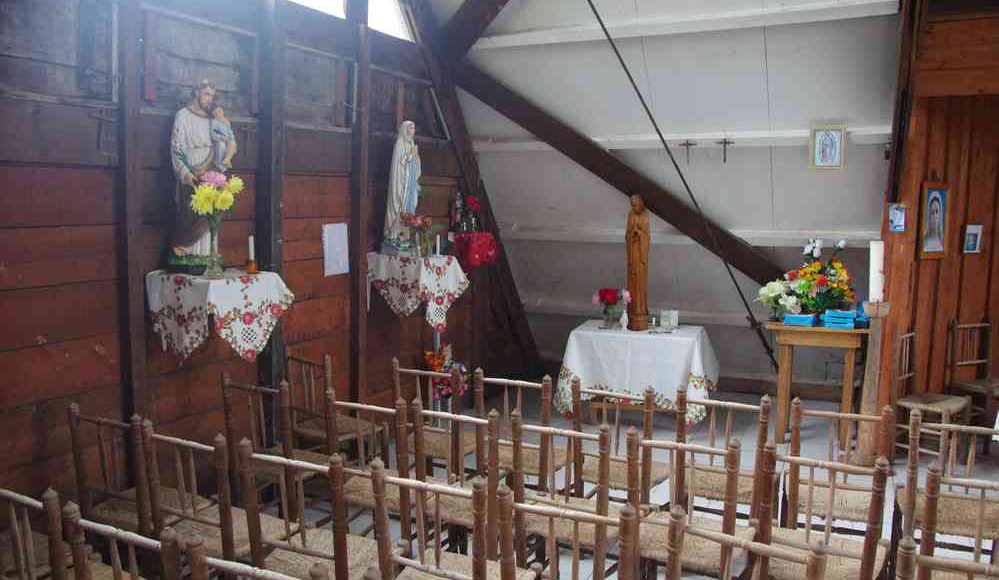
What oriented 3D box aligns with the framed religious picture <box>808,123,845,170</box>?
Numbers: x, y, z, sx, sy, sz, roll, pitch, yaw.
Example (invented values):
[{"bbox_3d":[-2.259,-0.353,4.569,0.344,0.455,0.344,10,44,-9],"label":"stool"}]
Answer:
[{"bbox_3d":[2.131,-0.925,4.868,0.222,0.295,0.030,3,17,24],"label":"framed religious picture"}]

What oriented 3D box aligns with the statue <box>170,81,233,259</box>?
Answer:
[{"bbox_3d":[-1.288,-0.485,3.239,0.220,0.830,0.280,4,8,26],"label":"statue"}]

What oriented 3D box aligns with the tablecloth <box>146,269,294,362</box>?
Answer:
[{"bbox_3d":[-1.321,0.108,3.579,0.450,0.400,0.520,4,7,26],"label":"tablecloth"}]

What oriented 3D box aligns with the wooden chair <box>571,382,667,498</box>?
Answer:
[{"bbox_3d":[0.595,0.835,3.621,0.420,0.875,0.460,4,7,28],"label":"wooden chair"}]

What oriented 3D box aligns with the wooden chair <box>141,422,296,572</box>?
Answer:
[{"bbox_3d":[-0.959,0.848,2.670,0.445,0.853,0.430,4,8,24],"label":"wooden chair"}]

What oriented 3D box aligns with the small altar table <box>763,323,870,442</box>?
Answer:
[{"bbox_3d":[2.270,0.660,5.365,0.660,0.860,0.440,3,7,24],"label":"small altar table"}]

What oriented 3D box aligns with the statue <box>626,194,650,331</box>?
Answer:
[{"bbox_3d":[1.038,-0.210,5.652,0.170,1.030,0.165,3,7,24],"label":"statue"}]

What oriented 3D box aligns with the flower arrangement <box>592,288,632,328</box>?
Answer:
[{"bbox_3d":[0.741,0.116,4.960,0.250,0.270,0.220,4,8,26],"label":"flower arrangement"}]

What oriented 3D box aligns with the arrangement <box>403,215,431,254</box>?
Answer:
[{"bbox_3d":[-0.472,-0.319,4.310,0.170,0.240,0.170,4,8,26],"label":"arrangement"}]

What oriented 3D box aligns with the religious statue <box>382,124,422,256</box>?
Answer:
[{"bbox_3d":[-0.595,-0.619,4.518,0.210,0.805,0.230,4,8,26],"label":"religious statue"}]

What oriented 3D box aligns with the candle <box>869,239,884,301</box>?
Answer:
[{"bbox_3d":[2.453,-0.122,4.868,0.090,0.390,0.090,3,7,24],"label":"candle"}]

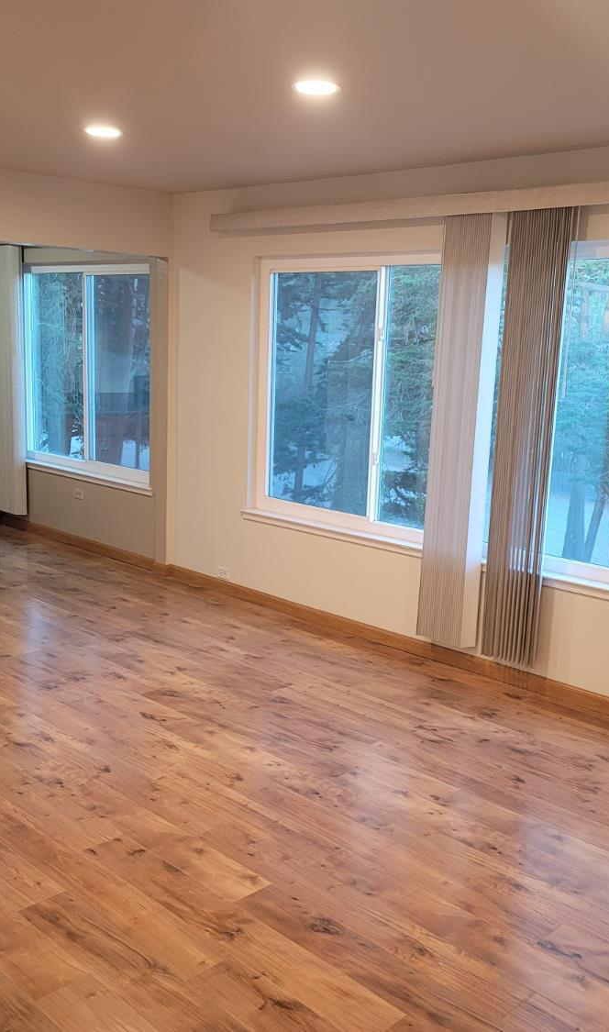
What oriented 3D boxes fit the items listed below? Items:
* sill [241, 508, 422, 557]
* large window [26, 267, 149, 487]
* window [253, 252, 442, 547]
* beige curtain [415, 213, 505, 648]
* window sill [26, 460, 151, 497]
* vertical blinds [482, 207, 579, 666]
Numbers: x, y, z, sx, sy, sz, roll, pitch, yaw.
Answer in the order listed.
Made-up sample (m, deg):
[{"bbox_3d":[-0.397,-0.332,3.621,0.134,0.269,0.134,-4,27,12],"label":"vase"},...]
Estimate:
[{"bbox_3d":[0.158,0.090,5.535,0.115,0.053,1.415,-8,14,-44],"label":"sill"},{"bbox_3d":[-1.585,-1.043,7.164,1.730,1.480,0.100,12,14,43],"label":"large window"},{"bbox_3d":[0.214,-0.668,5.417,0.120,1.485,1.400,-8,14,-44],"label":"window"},{"bbox_3d":[0.730,-0.389,4.710,0.290,2.020,0.110,12,14,43],"label":"beige curtain"},{"bbox_3d":[-1.559,-0.280,7.219,0.115,0.055,1.660,-8,14,-44],"label":"window sill"},{"bbox_3d":[0.997,-0.333,4.452,0.290,2.030,0.110,12,14,43],"label":"vertical blinds"}]

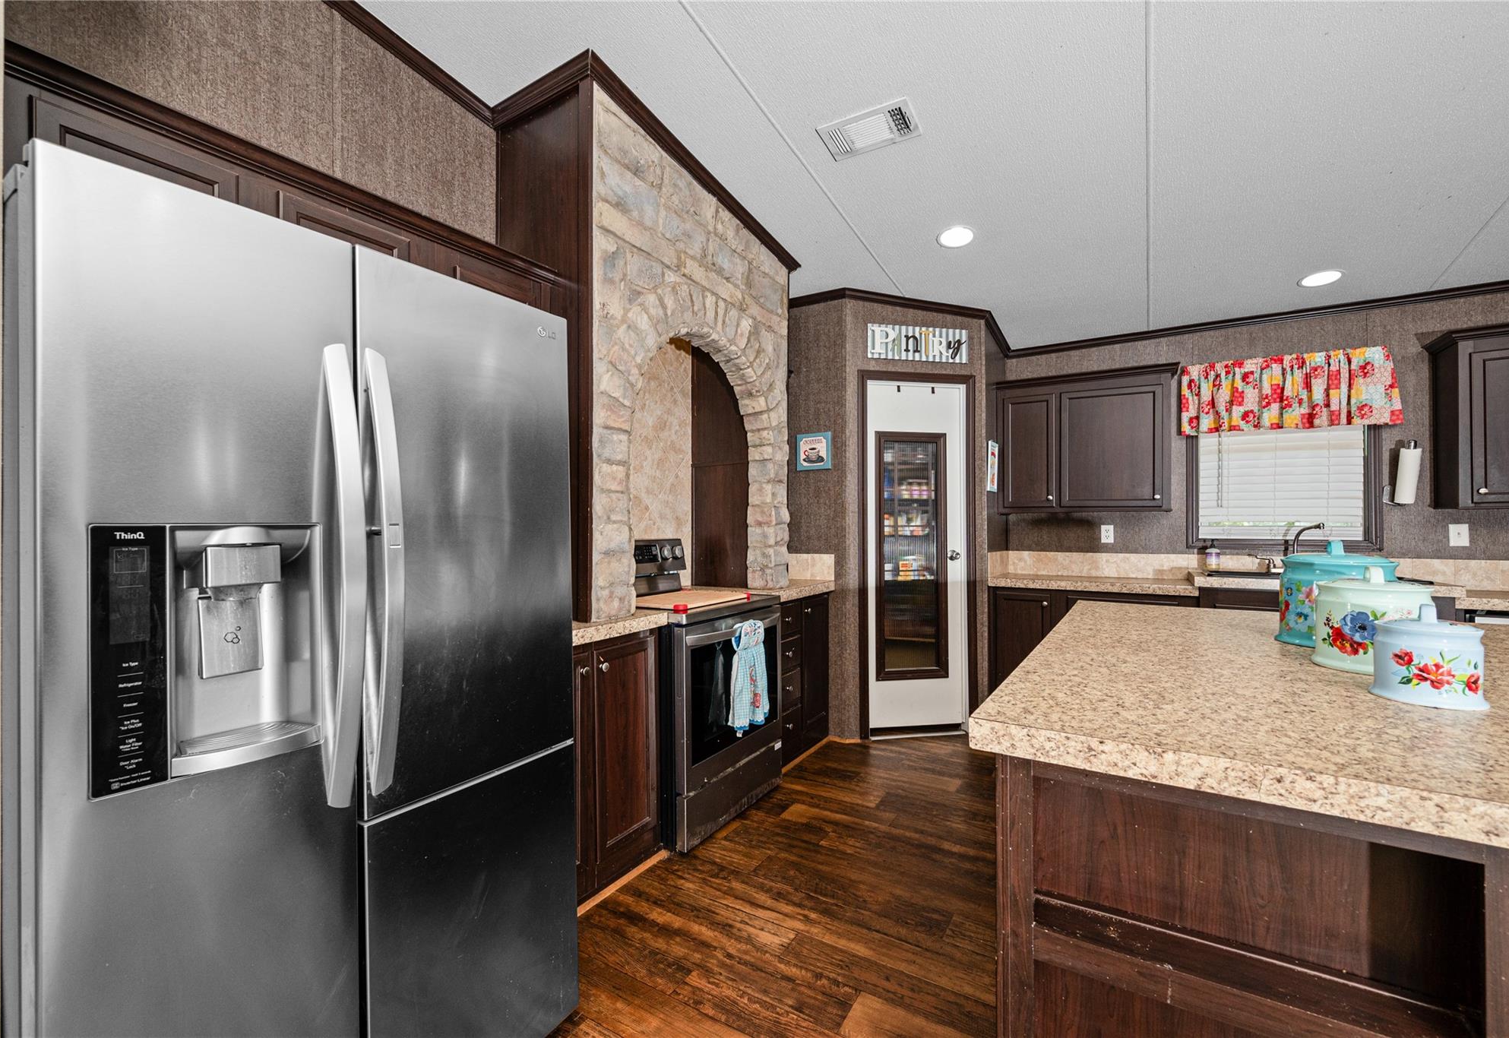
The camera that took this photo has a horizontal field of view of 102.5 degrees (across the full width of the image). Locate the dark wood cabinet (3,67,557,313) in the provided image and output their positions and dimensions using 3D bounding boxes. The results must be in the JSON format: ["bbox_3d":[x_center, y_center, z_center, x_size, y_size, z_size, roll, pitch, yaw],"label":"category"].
[{"bbox_3d":[-1.239,-0.723,1.806,0.364,0.364,1.306,0,0,33],"label":"dark wood cabinet"}]

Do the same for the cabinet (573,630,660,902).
[{"bbox_3d":[-0.803,0.862,2.229,0.618,0.897,0.689,0,0,33],"label":"cabinet"}]

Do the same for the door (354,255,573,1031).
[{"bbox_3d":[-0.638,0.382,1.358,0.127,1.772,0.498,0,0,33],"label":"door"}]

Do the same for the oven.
[{"bbox_3d":[-0.328,0.840,2.846,0.696,0.936,0.748,0,0,33],"label":"oven"}]

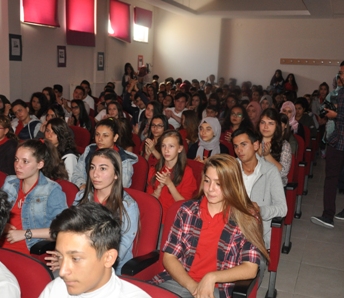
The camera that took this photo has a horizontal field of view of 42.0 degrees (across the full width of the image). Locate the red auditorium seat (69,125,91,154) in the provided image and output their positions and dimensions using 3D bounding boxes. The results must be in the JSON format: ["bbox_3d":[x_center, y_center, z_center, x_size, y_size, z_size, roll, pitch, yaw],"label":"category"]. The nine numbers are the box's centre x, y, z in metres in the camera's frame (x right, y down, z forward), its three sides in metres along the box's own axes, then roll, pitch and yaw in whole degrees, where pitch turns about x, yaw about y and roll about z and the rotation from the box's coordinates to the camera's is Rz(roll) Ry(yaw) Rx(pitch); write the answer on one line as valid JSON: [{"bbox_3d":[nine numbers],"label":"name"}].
[{"bbox_3d":[-1.293,0.204,5.281,0.581,0.877,0.591,6,12,20],"label":"red auditorium seat"}]

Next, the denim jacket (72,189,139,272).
[{"bbox_3d":[-0.414,0.489,2.765,0.473,0.532,0.404,6,12,20],"label":"denim jacket"}]

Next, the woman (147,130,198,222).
[{"bbox_3d":[-0.085,0.466,3.322,0.460,1.150,0.760,6,9,24],"label":"woman"}]

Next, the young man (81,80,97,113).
[{"bbox_3d":[-1.702,-0.613,8.327,0.500,1.297,0.780,7,9,25],"label":"young man"}]

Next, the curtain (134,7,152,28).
[{"bbox_3d":[-0.768,-3.704,12.665,0.080,0.447,1.170,6,9,20],"label":"curtain"}]

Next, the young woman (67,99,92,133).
[{"bbox_3d":[-1.290,-0.115,6.181,0.473,1.162,0.719,6,12,20],"label":"young woman"}]

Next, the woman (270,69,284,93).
[{"bbox_3d":[2.871,-1.375,12.308,0.480,1.600,0.320,7,9,25],"label":"woman"}]

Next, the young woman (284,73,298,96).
[{"bbox_3d":[3.255,-1.369,12.454,0.414,1.497,0.295,6,12,20],"label":"young woman"}]

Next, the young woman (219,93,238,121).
[{"bbox_3d":[0.880,-0.310,7.455,0.473,1.182,0.739,6,12,20],"label":"young woman"}]

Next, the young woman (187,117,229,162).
[{"bbox_3d":[0.308,0.258,4.505,0.492,1.152,0.690,6,12,20],"label":"young woman"}]

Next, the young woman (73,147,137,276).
[{"bbox_3d":[-0.486,0.598,2.597,0.480,1.150,0.760,7,9,26],"label":"young woman"}]

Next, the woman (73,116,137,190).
[{"bbox_3d":[-0.617,0.370,3.545,0.500,1.178,0.780,6,9,24],"label":"woman"}]

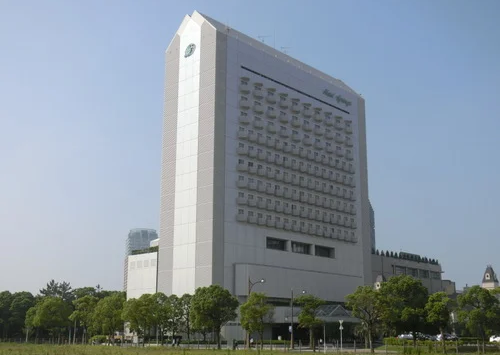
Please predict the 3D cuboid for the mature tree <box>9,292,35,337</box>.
[{"bbox_3d":[-44.182,27.341,127.152,5.620,9.760,5.620,5,-14,-18],"label":"mature tree"}]

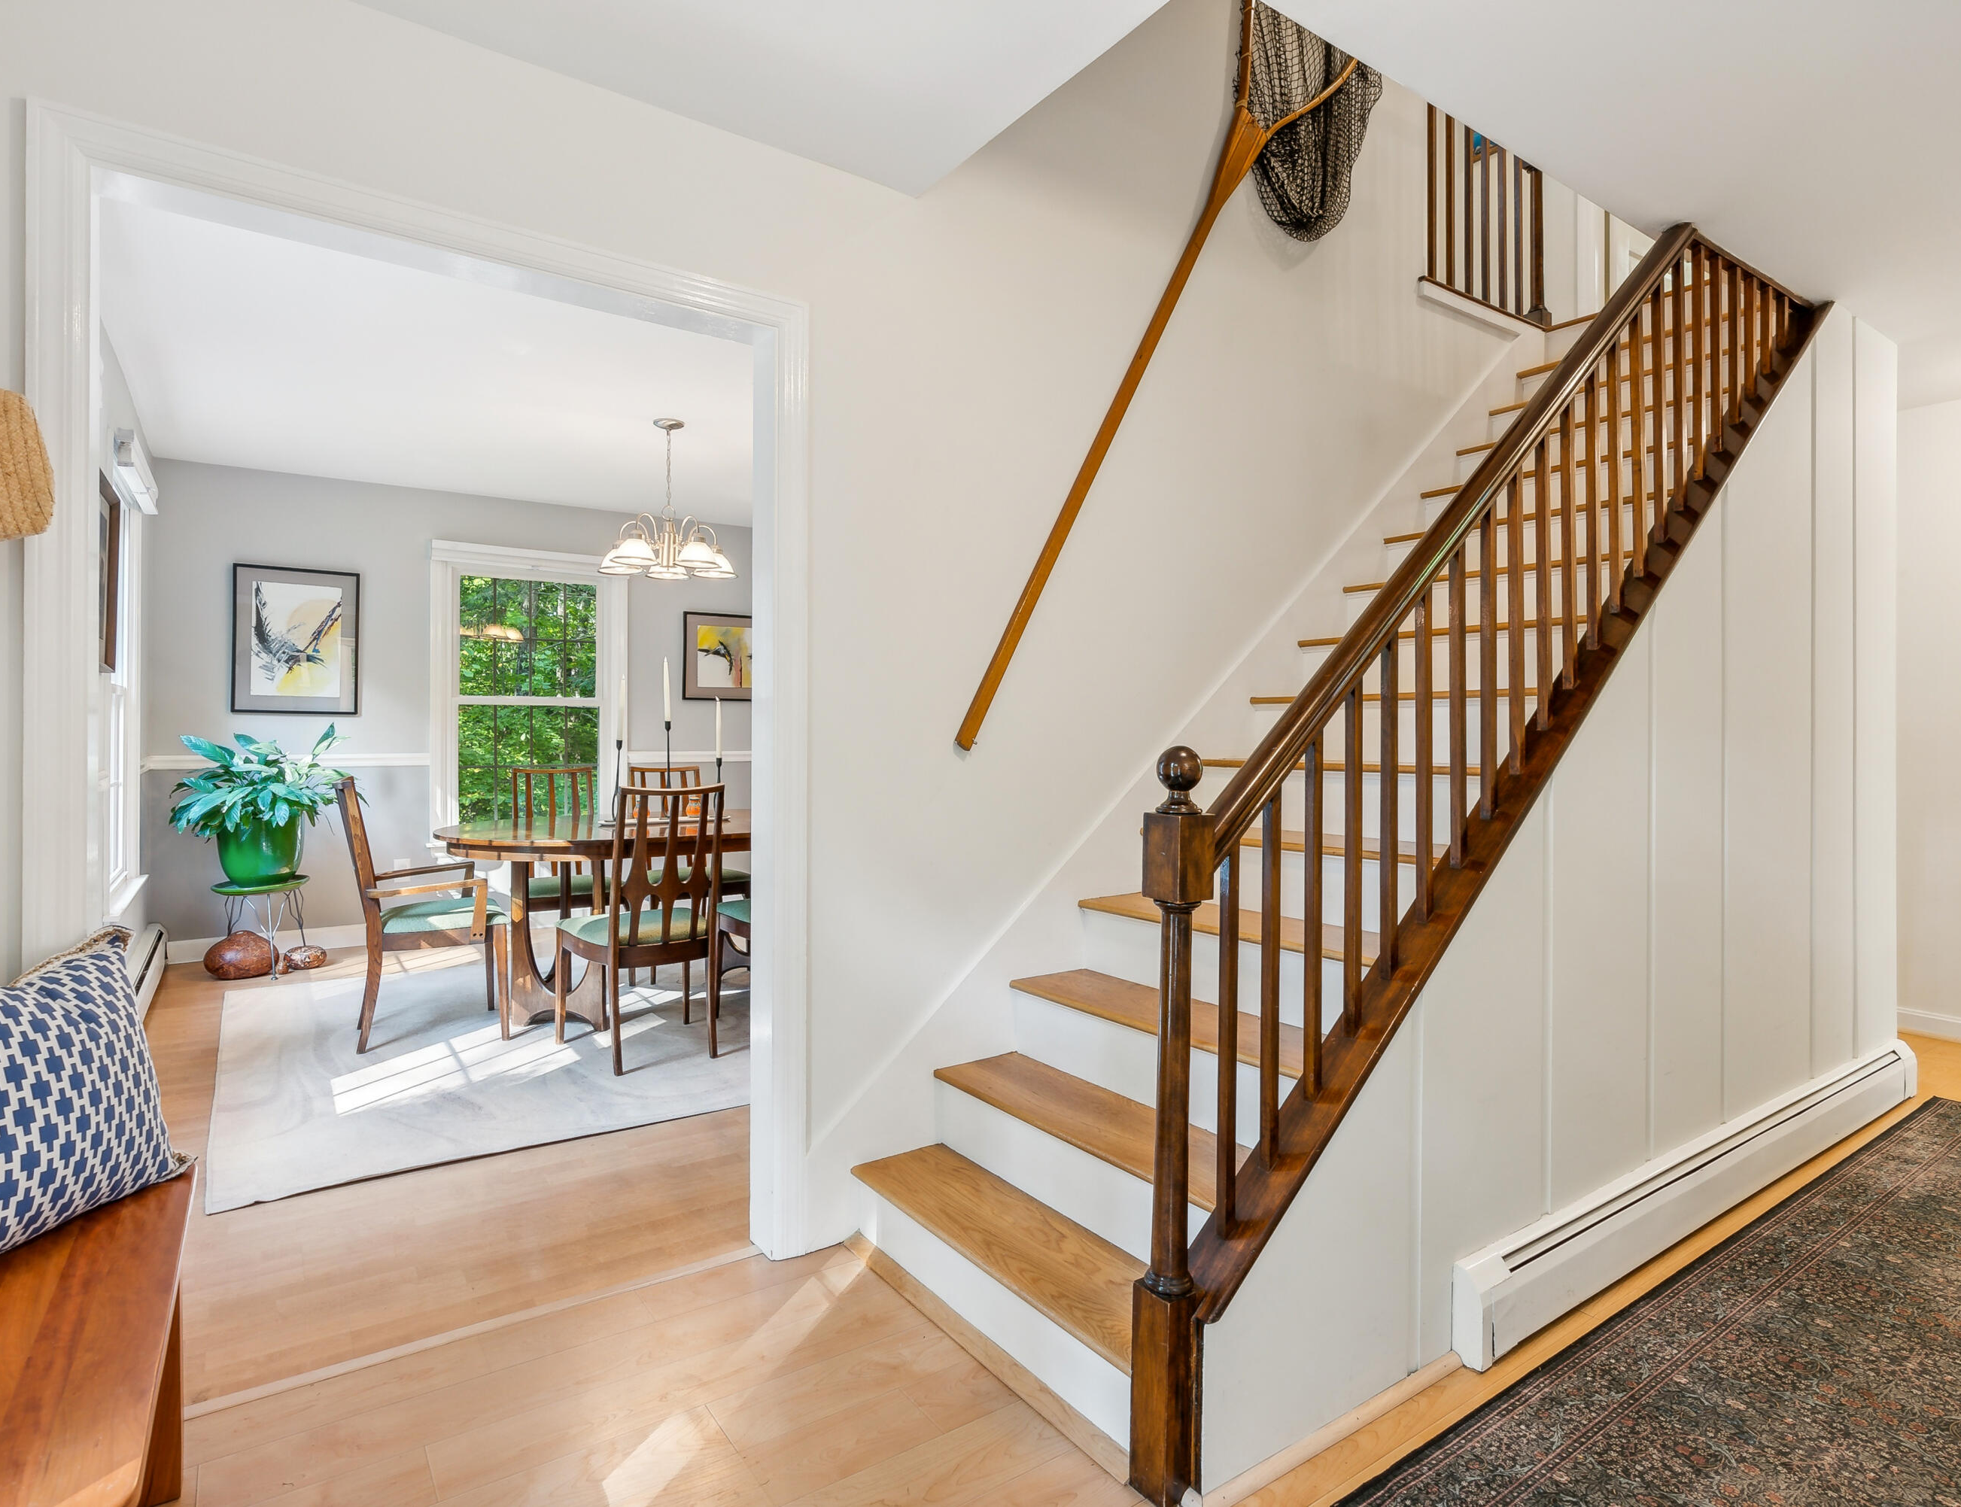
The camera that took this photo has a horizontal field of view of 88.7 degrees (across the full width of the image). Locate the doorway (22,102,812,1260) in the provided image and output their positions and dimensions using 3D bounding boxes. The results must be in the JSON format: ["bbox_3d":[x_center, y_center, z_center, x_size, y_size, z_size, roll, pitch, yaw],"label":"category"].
[{"bbox_3d":[-0.928,0.054,1.898,1.255,2.062,0.141,0,0,-35],"label":"doorway"}]

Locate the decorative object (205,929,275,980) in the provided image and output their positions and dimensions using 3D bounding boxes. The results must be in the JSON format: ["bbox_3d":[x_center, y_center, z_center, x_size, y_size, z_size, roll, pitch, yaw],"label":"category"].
[{"bbox_3d":[-3.594,0.978,4.883,0.298,0.233,0.260,0,0,-35],"label":"decorative object"}]

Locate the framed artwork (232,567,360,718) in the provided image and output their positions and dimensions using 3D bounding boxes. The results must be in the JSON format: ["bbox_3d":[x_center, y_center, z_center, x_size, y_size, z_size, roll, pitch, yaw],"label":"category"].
[{"bbox_3d":[-3.710,-0.613,5.452,0.577,0.799,0.027,0,0,-35],"label":"framed artwork"}]

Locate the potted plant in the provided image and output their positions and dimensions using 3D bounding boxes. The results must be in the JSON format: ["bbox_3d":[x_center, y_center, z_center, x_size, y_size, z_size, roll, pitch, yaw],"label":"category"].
[{"bbox_3d":[-3.560,0.256,4.937,0.716,0.787,0.716,0,0,-35],"label":"potted plant"}]

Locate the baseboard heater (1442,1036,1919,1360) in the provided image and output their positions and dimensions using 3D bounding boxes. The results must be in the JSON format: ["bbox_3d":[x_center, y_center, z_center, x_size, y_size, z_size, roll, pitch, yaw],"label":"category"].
[{"bbox_3d":[1.922,0.999,2.510,2.539,0.171,0.072,0,0,-35],"label":"baseboard heater"}]

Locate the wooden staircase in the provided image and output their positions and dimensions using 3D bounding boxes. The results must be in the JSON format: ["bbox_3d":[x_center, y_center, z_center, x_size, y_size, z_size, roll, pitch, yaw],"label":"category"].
[{"bbox_3d":[1.240,-0.271,2.698,3.081,2.712,1.036,0,0,-35],"label":"wooden staircase"}]

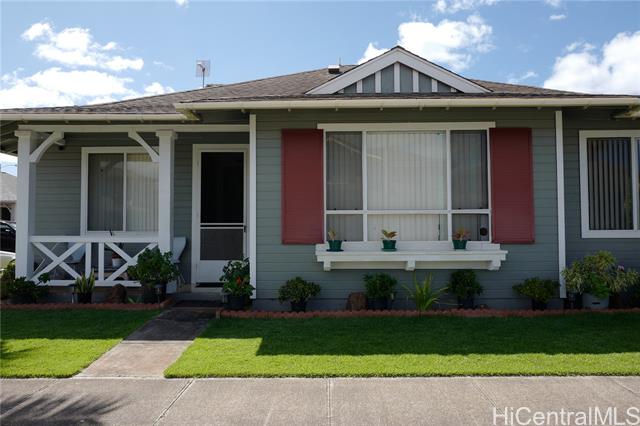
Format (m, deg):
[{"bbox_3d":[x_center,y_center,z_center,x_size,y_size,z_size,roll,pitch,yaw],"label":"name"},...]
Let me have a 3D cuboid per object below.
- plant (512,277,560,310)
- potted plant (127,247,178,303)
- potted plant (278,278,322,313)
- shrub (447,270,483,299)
[{"bbox_3d":[2.567,0.967,5.900,0.569,0.427,0.500,0,-2,1],"label":"plant"},{"bbox_3d":[-2.502,0.919,7.431,0.761,0.811,0.715,0,-2,0],"label":"potted plant"},{"bbox_3d":[-0.246,0.984,5.970,0.504,0.444,0.460,0,-2,1],"label":"potted plant"},{"bbox_3d":[1.939,0.960,6.676,0.473,0.364,0.444,0,-2,0],"label":"shrub"}]

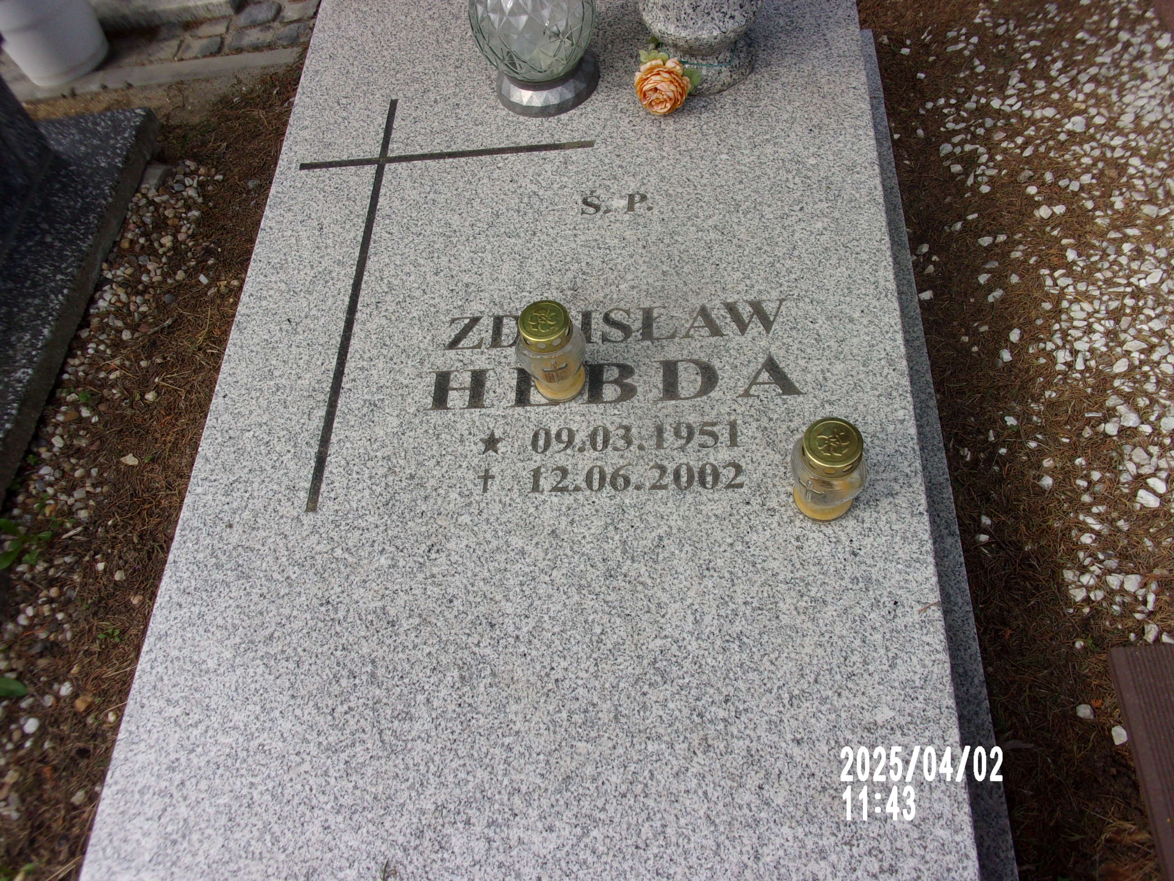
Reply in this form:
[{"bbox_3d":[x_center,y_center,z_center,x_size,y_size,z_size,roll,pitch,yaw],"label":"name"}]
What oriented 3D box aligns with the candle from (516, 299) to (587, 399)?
[{"bbox_3d":[-0.040,-0.103,1.097,0.077,0.119,0.077,-12,60,3],"label":"candle"}]

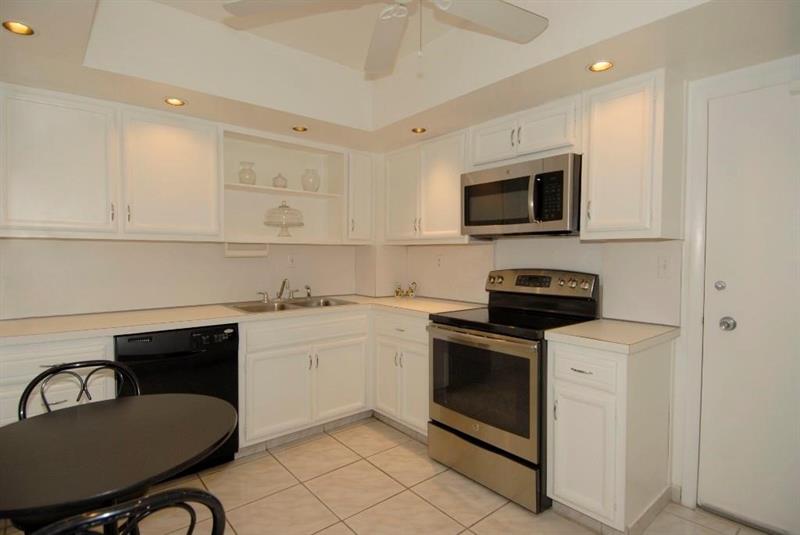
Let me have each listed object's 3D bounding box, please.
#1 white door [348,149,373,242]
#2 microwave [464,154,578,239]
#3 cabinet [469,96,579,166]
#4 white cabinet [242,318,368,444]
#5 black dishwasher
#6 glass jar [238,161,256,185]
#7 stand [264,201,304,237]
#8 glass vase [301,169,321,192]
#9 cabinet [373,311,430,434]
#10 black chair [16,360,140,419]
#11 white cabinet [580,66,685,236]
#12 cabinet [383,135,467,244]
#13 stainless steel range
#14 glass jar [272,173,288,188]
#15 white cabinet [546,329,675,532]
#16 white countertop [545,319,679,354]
[{"bbox_3d":[-0.326,-0.583,3.327,0.242,0.704,0.025,-1,2,-40],"label":"white door"},{"bbox_3d":[0.803,-0.409,2.525,0.380,0.410,0.754,-1,2,-40],"label":"microwave"},{"bbox_3d":[0.831,-0.773,2.512,0.342,0.285,0.760,-1,2,-40],"label":"cabinet"},{"bbox_3d":[-0.787,0.700,2.997,0.990,0.789,0.619,-1,2,-40],"label":"white cabinet"},{"bbox_3d":[-1.405,0.767,2.467,0.609,0.860,0.610,-1,2,-40],"label":"black dishwasher"},{"bbox_3d":[-1.108,-0.673,2.909,0.125,0.195,0.125,0,2,0],"label":"glass jar"},{"bbox_3d":[-0.885,-0.361,3.063,0.290,0.285,0.290,-1,2,-40],"label":"stand"},{"bbox_3d":[-0.709,-0.675,3.186,0.145,0.205,0.145,0,2,0],"label":"glass vase"},{"bbox_3d":[0.223,0.702,3.020,0.588,0.789,0.655,-1,2,-40],"label":"cabinet"},{"bbox_3d":[-1.173,0.812,1.484,0.400,0.840,0.450,-1,2,-34],"label":"black chair"},{"bbox_3d":[1.182,-0.519,2.046,0.314,0.776,0.373,-1,2,-40],"label":"white cabinet"},{"bbox_3d":[0.269,-0.564,3.146,0.314,0.772,0.935,-1,2,-40],"label":"cabinet"},{"bbox_3d":[0.677,0.612,2.424,0.715,1.190,0.757,-1,2,-40],"label":"stainless steel range"},{"bbox_3d":[-0.918,-0.658,3.074,0.120,0.143,0.120,0,2,0],"label":"glass jar"},{"bbox_3d":[1.061,0.733,2.010,0.588,0.802,0.356,-1,2,-40],"label":"white cabinet"},{"bbox_3d":[1.079,0.331,2.006,0.650,0.040,0.383,-1,2,-40],"label":"white countertop"}]

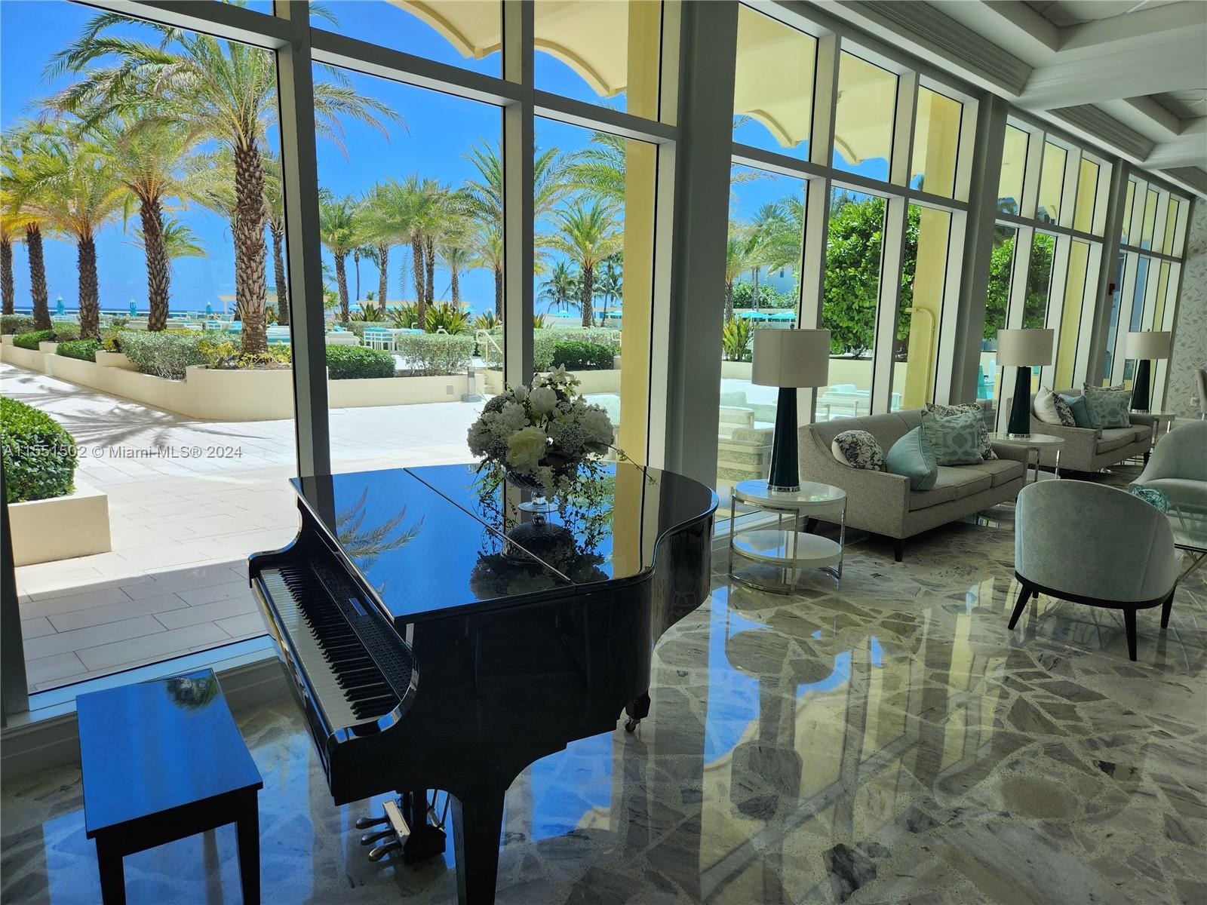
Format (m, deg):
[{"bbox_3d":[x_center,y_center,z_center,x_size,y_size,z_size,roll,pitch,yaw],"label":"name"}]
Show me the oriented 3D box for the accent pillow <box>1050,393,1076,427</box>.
[{"bbox_3d":[4.960,-0.422,8.690,0.190,0.450,0.450,-11,4,25],"label":"accent pillow"}]

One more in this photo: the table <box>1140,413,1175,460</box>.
[{"bbox_3d":[6.668,-0.236,9.994,0.680,0.585,0.680,-8,13,-43],"label":"table"}]

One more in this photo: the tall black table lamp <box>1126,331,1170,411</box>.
[{"bbox_3d":[6.713,-1.016,9.948,0.435,0.970,0.435,-8,13,-43],"label":"tall black table lamp"}]

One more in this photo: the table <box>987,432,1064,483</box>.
[{"bbox_3d":[3.966,0.138,7.616,0.690,0.555,0.690,-8,13,-43],"label":"table"}]

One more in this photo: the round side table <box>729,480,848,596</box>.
[{"bbox_3d":[1.140,0.512,4.965,0.680,0.585,0.680,1,10,0],"label":"round side table"}]

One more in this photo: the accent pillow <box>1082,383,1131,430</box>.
[{"bbox_3d":[5.800,-0.503,9.248,0.520,0.470,0.180,0,-8,-5],"label":"accent pillow"}]

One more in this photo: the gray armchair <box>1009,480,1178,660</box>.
[{"bbox_3d":[2.628,0.527,4.295,0.730,0.850,0.780,11,14,44],"label":"gray armchair"}]

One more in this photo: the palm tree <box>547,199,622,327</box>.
[{"bbox_3d":[-0.731,-7.994,35.160,4.100,5.944,4.100,1,10,0],"label":"palm tree"}]

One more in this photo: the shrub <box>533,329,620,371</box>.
[{"bbox_3d":[-0.552,-2.103,16.483,1.900,0.870,1.200,1,10,0],"label":"shrub"}]

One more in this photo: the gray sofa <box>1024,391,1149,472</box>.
[{"bbox_3d":[5.300,-0.213,8.915,2.090,0.850,0.850,-8,13,-42],"label":"gray sofa"}]

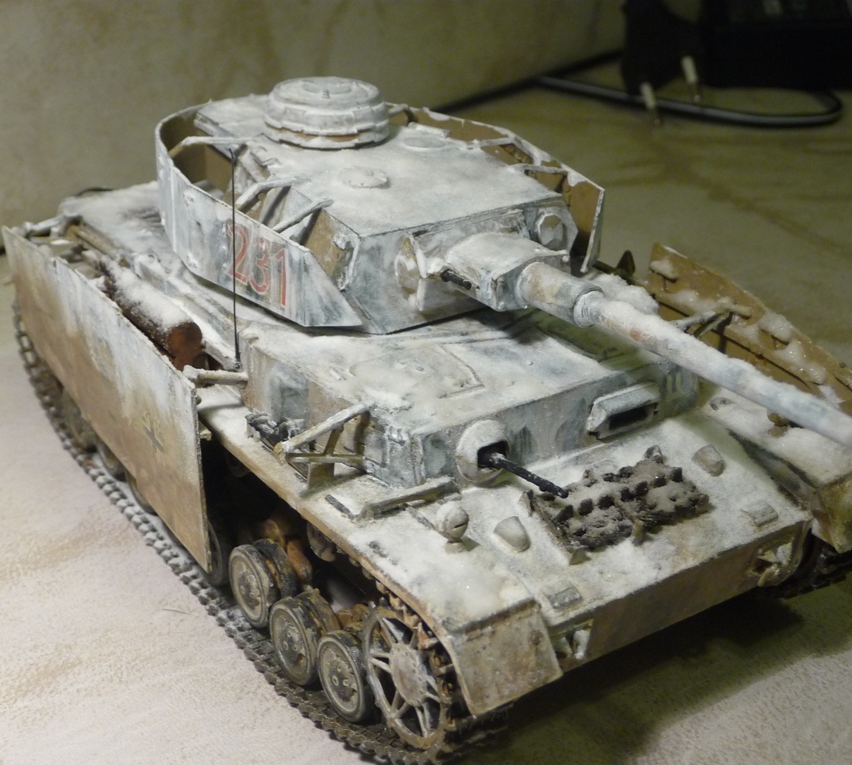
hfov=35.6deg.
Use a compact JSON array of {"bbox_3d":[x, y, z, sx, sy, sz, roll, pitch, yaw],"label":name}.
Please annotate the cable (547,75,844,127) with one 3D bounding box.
[{"bbox_3d":[0.104,-0.110,0.516,0.122,0.006,0.048,2,28,-2],"label":"cable"}]

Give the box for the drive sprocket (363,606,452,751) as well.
[{"bbox_3d":[-0.001,0.039,0.182,0.006,0.021,0.021,-16,33,-32],"label":"drive sprocket"}]

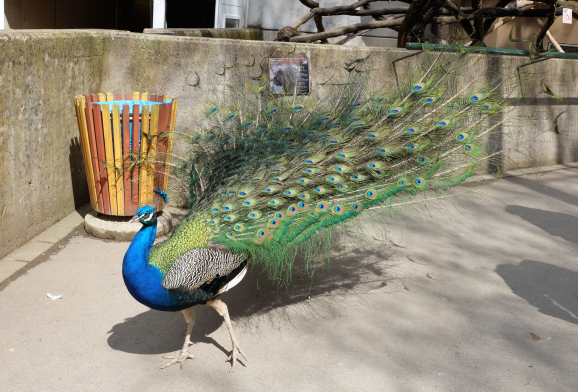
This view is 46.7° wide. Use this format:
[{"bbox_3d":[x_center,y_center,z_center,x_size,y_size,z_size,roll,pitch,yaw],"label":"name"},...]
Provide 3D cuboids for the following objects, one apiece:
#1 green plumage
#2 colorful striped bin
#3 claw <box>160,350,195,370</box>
[{"bbox_3d":[0.110,-0.130,2.820,1.200,0.820,1.600,-10,16,-39],"label":"green plumage"},{"bbox_3d":[-1.031,-0.273,4.250,0.650,0.700,0.650,0,12,0],"label":"colorful striped bin"},{"bbox_3d":[-0.430,0.628,2.580,0.150,0.045,0.110,-11,17,-41],"label":"claw"}]

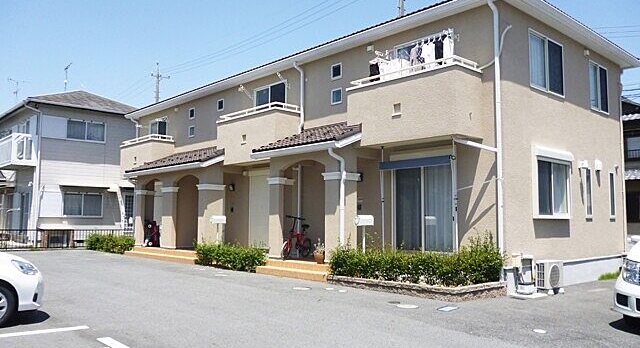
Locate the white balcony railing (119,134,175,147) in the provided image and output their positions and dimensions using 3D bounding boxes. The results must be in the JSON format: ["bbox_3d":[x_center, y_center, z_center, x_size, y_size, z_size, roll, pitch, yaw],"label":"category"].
[{"bbox_3d":[-6.977,-1.255,20.884,0.930,0.240,3.120,4,-6,-42],"label":"white balcony railing"}]

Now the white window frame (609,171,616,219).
[{"bbox_3d":[7.850,0.576,13.842,0.430,1.220,0.100,4,-6,-42],"label":"white window frame"}]

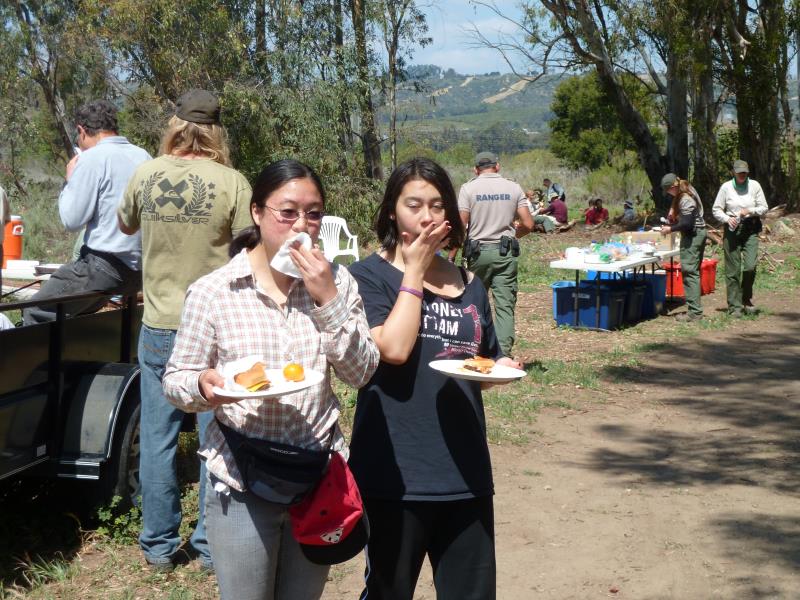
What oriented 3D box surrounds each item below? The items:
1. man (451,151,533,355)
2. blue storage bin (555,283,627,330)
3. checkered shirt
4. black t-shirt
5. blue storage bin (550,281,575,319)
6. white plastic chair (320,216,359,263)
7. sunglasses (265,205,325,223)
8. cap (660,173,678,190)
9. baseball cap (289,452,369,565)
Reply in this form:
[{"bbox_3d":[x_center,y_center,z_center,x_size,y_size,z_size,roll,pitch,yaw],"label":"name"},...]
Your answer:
[{"bbox_3d":[0.820,-0.373,12.500,0.620,1.800,0.400,1,5,6],"label":"man"},{"bbox_3d":[1.935,0.067,14.950,0.630,0.420,0.430,3,6,21],"label":"blue storage bin"},{"bbox_3d":[-0.302,0.162,3.400,0.500,0.590,0.340,0,5,-12],"label":"checkered shirt"},{"bbox_3d":[0.062,0.185,3.520,0.380,0.610,0.270,0,5,-16],"label":"black t-shirt"},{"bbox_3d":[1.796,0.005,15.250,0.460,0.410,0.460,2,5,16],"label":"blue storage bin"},{"bbox_3d":[-0.941,-0.732,20.300,0.570,0.880,0.570,-4,7,-44],"label":"white plastic chair"},{"bbox_3d":[-0.245,-0.201,3.380,0.133,0.040,0.130,-2,14,-27],"label":"sunglasses"},{"bbox_3d":[2.869,-1.262,15.500,0.250,0.140,0.175,-28,16,-25],"label":"cap"},{"bbox_3d":[-0.158,0.468,3.270,0.170,0.245,0.130,-14,-14,-4],"label":"baseball cap"}]

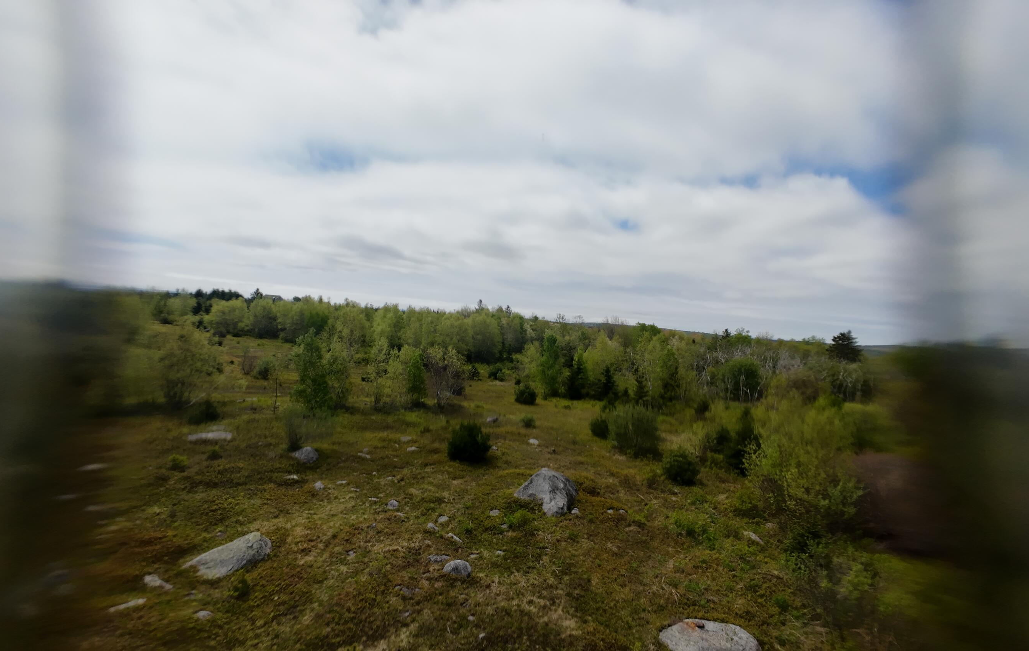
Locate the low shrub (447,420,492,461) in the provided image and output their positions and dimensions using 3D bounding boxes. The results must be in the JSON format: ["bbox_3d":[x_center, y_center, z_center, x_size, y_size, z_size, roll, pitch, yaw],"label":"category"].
[{"bbox_3d":[-1.425,3.617,11.535,1.342,1.176,1.275,4,0,-6],"label":"low shrub"}]

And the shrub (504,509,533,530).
[{"bbox_3d":[0.118,4.223,8.126,0.640,0.256,0.576,4,0,3],"label":"shrub"}]

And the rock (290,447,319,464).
[{"bbox_3d":[-6.026,3.689,10.594,0.678,0.361,0.610,4,1,-29],"label":"rock"}]

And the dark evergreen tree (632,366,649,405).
[{"bbox_3d":[8.041,3.851,23.488,1.150,2.590,1.100,4,1,20],"label":"dark evergreen tree"}]

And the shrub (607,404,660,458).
[{"bbox_3d":[4.708,4.056,14.533,2.110,1.890,2.000,4,1,19],"label":"shrub"}]

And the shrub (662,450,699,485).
[{"bbox_3d":[5.417,4.544,11.998,1.210,1.070,1.150,4,1,26],"label":"shrub"}]

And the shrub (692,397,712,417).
[{"bbox_3d":[10.957,4.779,21.465,1.110,1.200,1.050,5,1,28],"label":"shrub"}]

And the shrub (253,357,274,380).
[{"bbox_3d":[-14.441,2.468,21.179,0.980,1.356,0.931,4,1,-34],"label":"shrub"}]

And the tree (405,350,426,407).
[{"bbox_3d":[-5.266,2.742,19.598,1.160,2.950,1.100,4,1,-14],"label":"tree"}]

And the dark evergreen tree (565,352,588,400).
[{"bbox_3d":[3.967,3.085,23.040,1.510,2.846,1.510,4,1,10],"label":"dark evergreen tree"}]

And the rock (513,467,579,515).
[{"bbox_3d":[0.813,4.000,9.207,1.598,0.787,1.438,4,0,7],"label":"rock"}]

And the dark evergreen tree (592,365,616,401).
[{"bbox_3d":[5.699,3.553,23.168,1.560,2.170,1.560,4,1,14],"label":"dark evergreen tree"}]

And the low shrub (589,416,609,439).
[{"bbox_3d":[3.415,4.097,14.739,0.840,0.889,0.798,4,1,14],"label":"low shrub"}]

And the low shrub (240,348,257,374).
[{"bbox_3d":[-16.227,2.173,22.423,0.834,1.656,0.792,4,1,-36],"label":"low shrub"}]

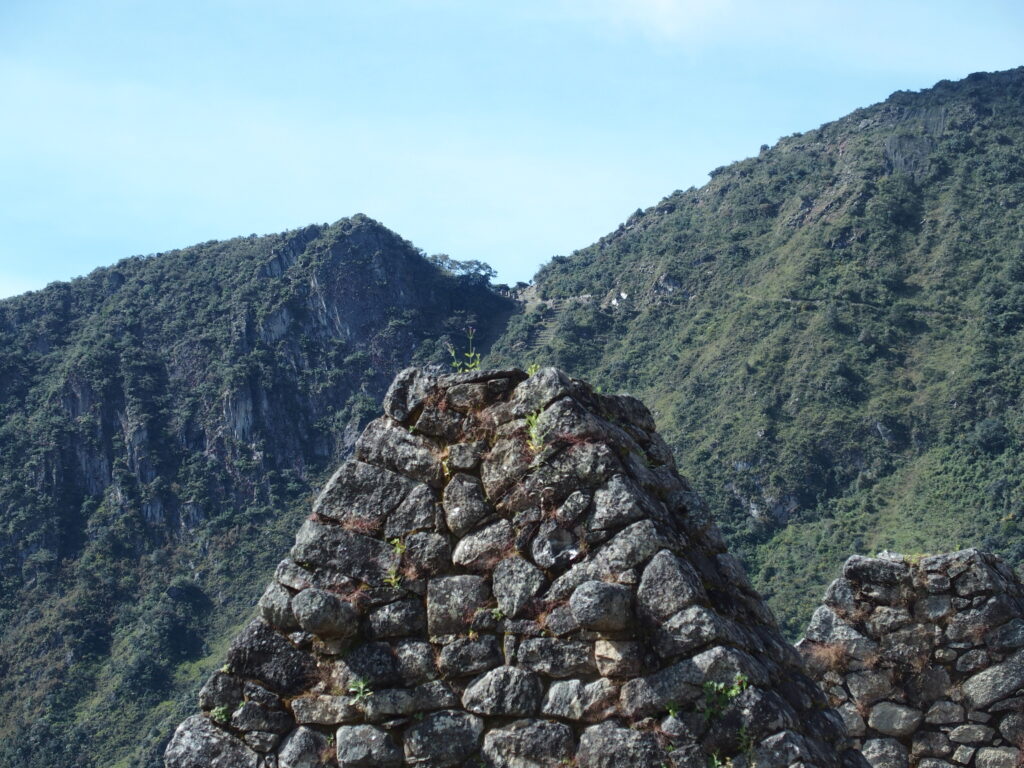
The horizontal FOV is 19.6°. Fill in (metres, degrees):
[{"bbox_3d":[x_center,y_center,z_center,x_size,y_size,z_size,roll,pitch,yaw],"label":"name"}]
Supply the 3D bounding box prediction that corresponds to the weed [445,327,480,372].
[{"bbox_3d":[-0.193,-0.136,11.800,0.135,0.185,0.120,0,-6,0],"label":"weed"}]

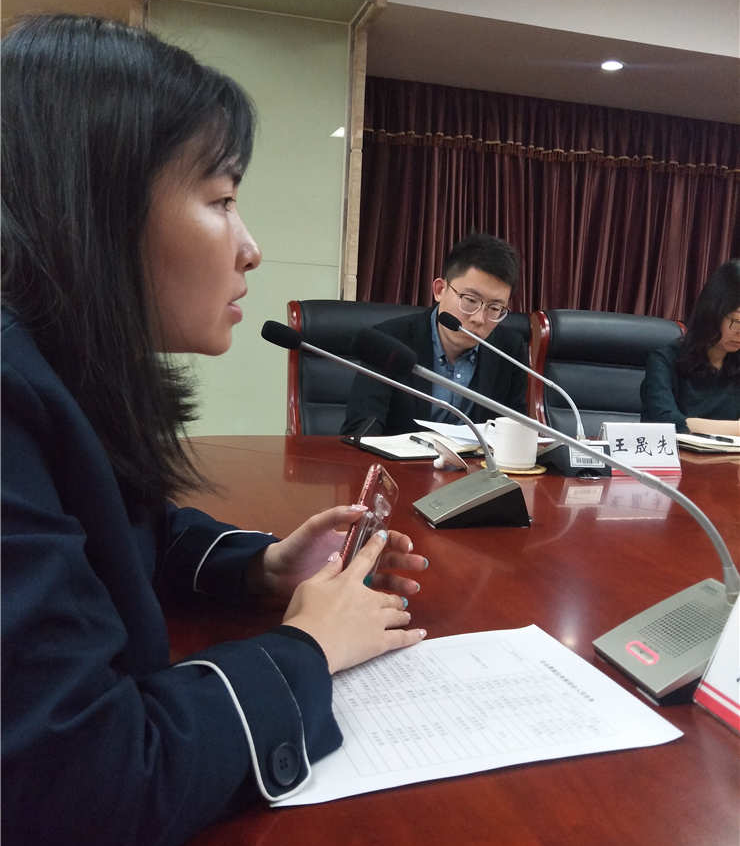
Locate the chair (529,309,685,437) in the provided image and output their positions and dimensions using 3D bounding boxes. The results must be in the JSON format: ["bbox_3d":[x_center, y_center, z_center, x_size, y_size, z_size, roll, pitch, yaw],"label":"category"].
[{"bbox_3d":[0.881,0.233,1.957,0.700,1.070,0.700,-3,10,-29],"label":"chair"}]

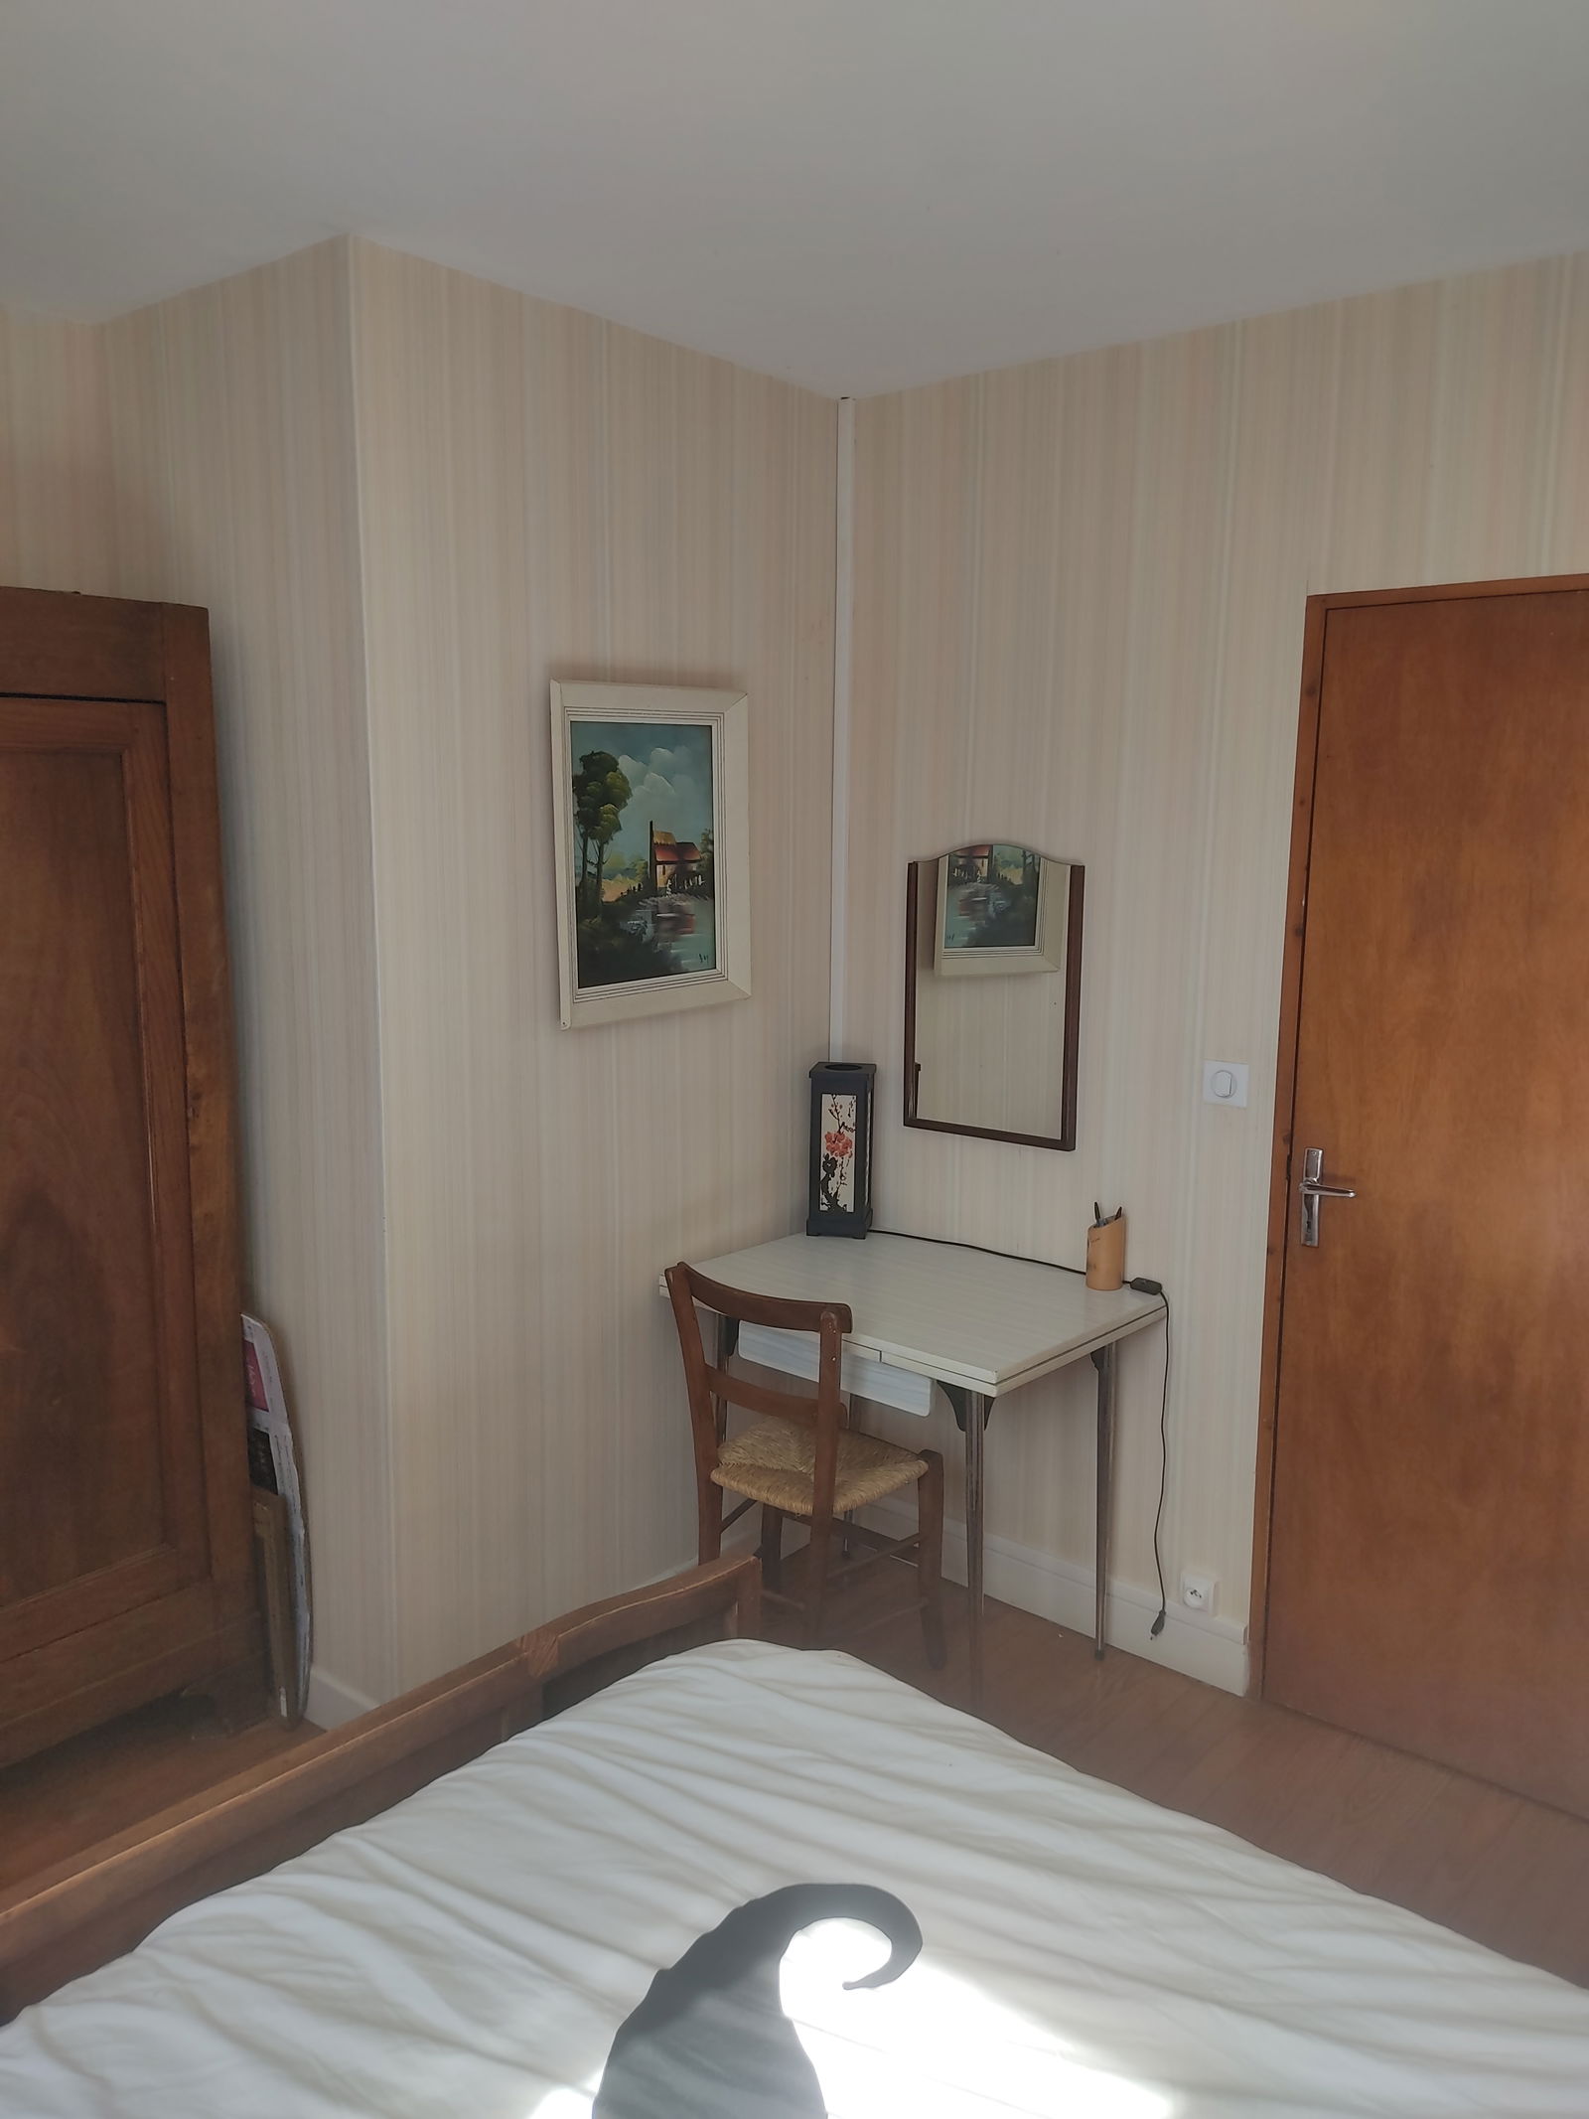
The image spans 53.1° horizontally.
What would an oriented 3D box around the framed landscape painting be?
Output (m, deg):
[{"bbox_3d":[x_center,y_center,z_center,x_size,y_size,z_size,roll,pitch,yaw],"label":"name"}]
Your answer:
[{"bbox_3d":[-0.262,-0.399,3.072,0.032,0.612,0.500,7,12,40],"label":"framed landscape painting"}]

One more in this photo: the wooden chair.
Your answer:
[{"bbox_3d":[0.011,0.795,3.111,0.456,0.832,0.397,7,11,37],"label":"wooden chair"}]

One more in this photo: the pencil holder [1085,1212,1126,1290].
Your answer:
[{"bbox_3d":[0.605,0.371,3.085,0.071,0.140,0.071,0,8,0],"label":"pencil holder"}]

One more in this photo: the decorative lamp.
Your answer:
[{"bbox_3d":[0.104,0.199,3.466,0.127,0.360,0.127,2,9,10],"label":"decorative lamp"}]

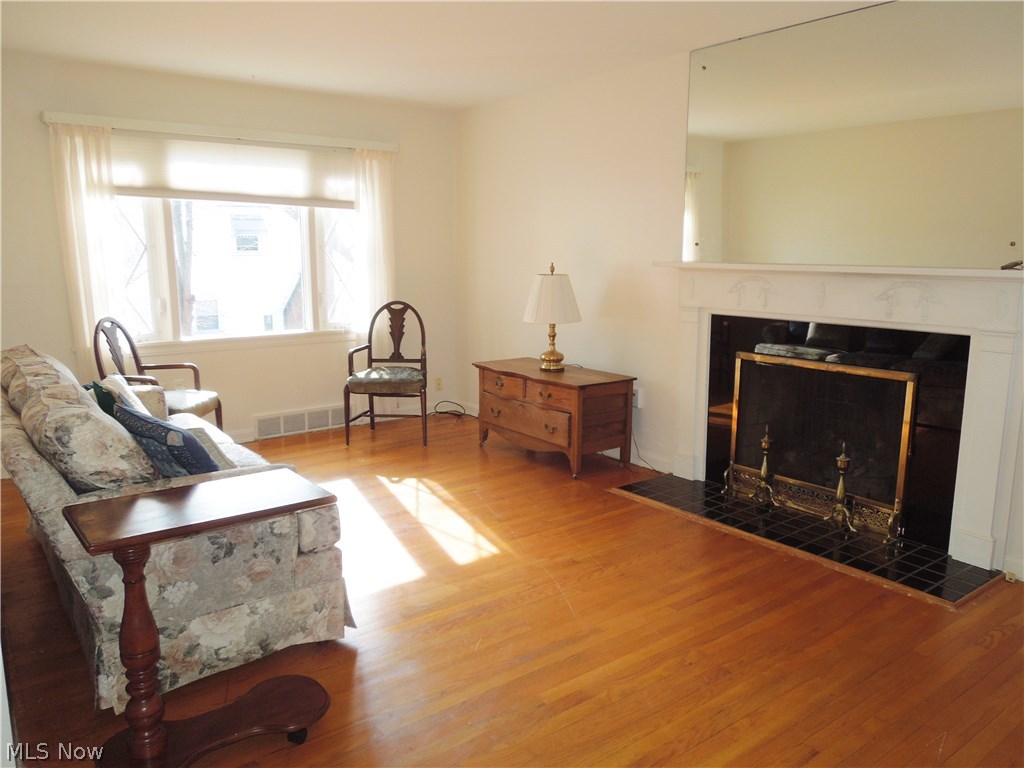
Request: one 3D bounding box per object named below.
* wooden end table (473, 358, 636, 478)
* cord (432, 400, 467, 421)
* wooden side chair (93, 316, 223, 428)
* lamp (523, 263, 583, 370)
[{"bbox_3d":[0.238,0.199,4.788,0.515,0.565,1.070,-8,13,-37],"label":"wooden end table"},{"bbox_3d":[-0.502,0.218,5.979,0.270,0.100,0.200,-1,10,-5],"label":"cord"},{"bbox_3d":[-2.053,0.079,4.293,0.550,0.960,0.580,0,10,1],"label":"wooden side chair"},{"bbox_3d":[0.267,-0.432,4.762,0.380,0.685,0.380,0,10,0],"label":"lamp"}]

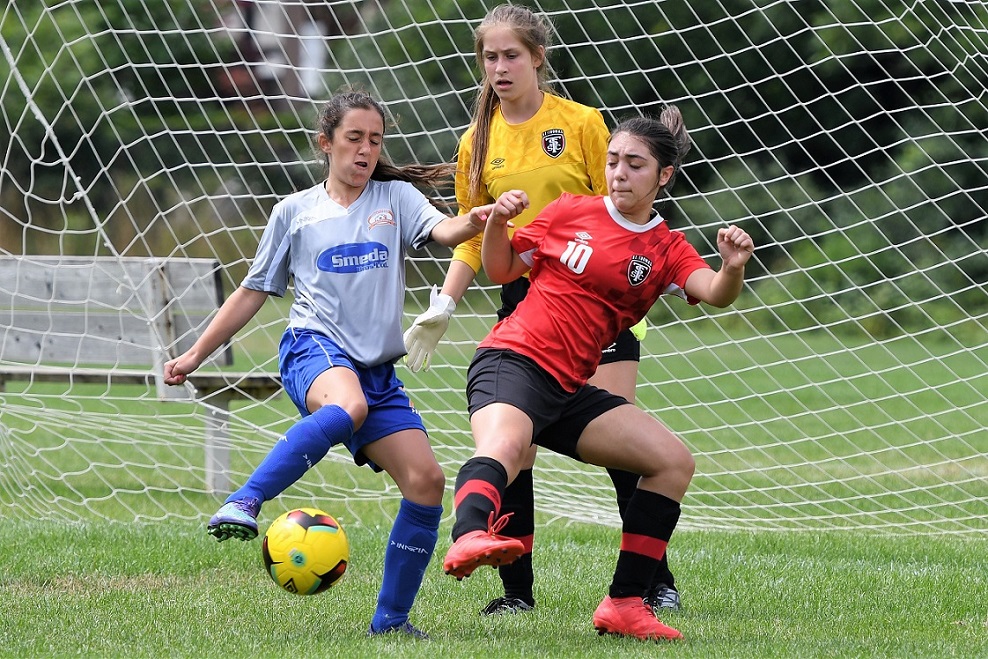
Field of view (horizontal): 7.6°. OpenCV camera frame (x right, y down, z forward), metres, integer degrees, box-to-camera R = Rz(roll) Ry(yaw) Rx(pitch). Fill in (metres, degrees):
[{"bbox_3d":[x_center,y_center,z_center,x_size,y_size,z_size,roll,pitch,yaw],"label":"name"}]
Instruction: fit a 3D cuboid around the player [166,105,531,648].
[{"bbox_3d":[-0.390,0.089,19.100,0.920,1.410,0.660,0,2,-5],"label":"player"}]

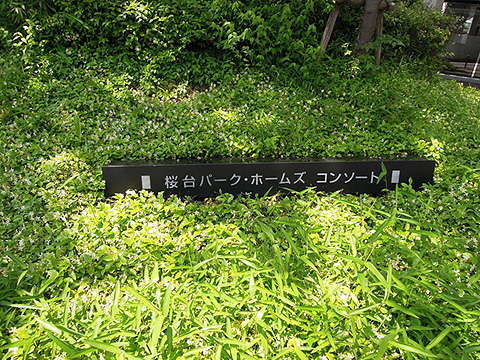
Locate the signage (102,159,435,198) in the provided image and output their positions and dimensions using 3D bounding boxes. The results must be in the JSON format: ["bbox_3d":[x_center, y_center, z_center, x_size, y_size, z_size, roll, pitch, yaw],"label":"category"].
[{"bbox_3d":[0.224,-0.017,2.370,2.265,0.240,0.170,-1,17,-3],"label":"signage"}]

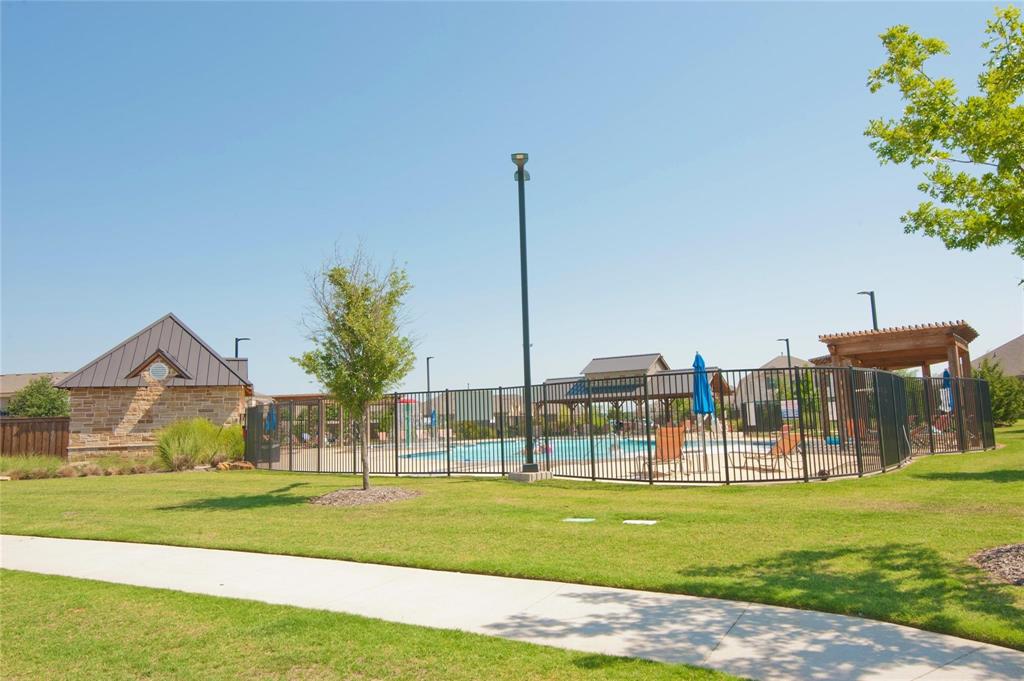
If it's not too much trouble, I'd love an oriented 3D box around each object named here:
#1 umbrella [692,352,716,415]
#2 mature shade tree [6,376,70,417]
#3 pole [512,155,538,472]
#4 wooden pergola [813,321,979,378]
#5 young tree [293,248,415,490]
[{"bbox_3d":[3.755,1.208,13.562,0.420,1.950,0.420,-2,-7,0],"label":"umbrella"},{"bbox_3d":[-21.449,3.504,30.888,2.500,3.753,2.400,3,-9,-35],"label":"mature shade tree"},{"bbox_3d":[0.224,-0.637,13.225,0.340,6.277,0.420,-2,-7,0],"label":"pole"},{"bbox_3d":[12.417,1.541,21.461,3.750,3.400,4.400,-7,-9,38],"label":"wooden pergola"},{"bbox_3d":[-2.974,0.492,12.797,2.200,4.535,2.150,-2,-7,0],"label":"young tree"}]

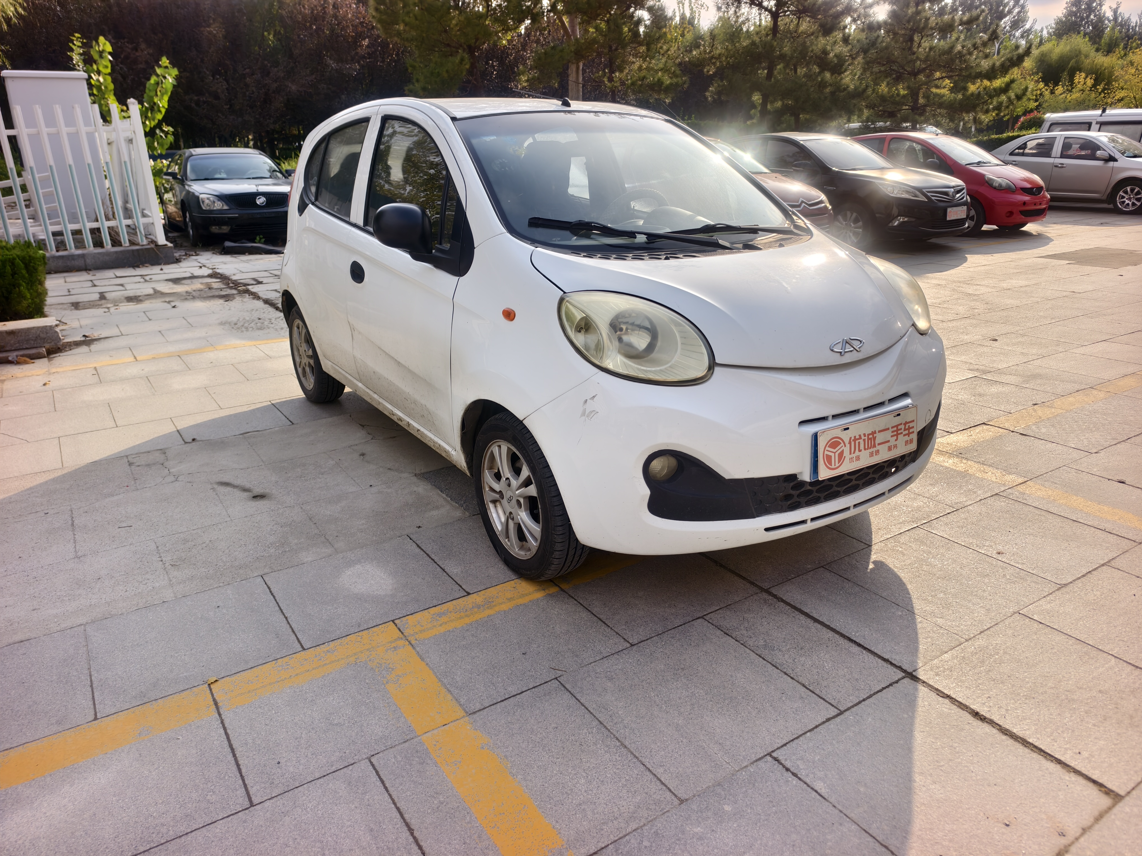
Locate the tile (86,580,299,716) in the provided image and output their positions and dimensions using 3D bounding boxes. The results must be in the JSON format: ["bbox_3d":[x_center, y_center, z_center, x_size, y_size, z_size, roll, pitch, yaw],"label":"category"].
[{"bbox_3d":[-1.091,0.616,2.187,0.500,0.040,0.500,-13,23,-31],"label":"tile"}]

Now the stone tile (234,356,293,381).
[{"bbox_3d":[-1.910,-0.391,5.008,0.505,0.030,0.497,-13,23,-30],"label":"stone tile"}]

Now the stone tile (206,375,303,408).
[{"bbox_3d":[-1.861,-0.203,4.542,0.500,0.040,0.500,-13,23,-31],"label":"stone tile"}]

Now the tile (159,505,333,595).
[{"bbox_3d":[-1.152,0.432,2.682,0.505,0.030,0.485,-13,23,-30],"label":"tile"}]

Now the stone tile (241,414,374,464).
[{"bbox_3d":[-1.273,0.067,3.703,0.506,0.030,0.470,-13,23,-30],"label":"stone tile"}]

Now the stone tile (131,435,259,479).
[{"bbox_3d":[-1.723,0.167,3.485,0.500,0.040,0.500,-13,23,-31],"label":"stone tile"}]

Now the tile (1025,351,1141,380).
[{"bbox_3d":[3.236,-0.384,4.775,0.520,0.030,0.500,-13,23,-30],"label":"tile"}]

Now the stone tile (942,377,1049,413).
[{"bbox_3d":[2.343,-0.178,4.218,0.503,0.030,0.491,-13,23,-30],"label":"stone tile"}]

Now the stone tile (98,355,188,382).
[{"bbox_3d":[-2.823,-0.377,5.011,0.503,0.030,0.487,-13,23,-30],"label":"stone tile"}]

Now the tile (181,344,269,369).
[{"bbox_3d":[-2.430,-0.477,5.340,0.500,0.040,0.500,-13,23,-31],"label":"tile"}]

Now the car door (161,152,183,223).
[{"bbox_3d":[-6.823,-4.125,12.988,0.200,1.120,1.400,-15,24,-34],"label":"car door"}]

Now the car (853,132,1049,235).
[{"bbox_3d":[6.027,-4.111,12.623,1.620,1.465,3.460,-15,24,-33],"label":"car"}]

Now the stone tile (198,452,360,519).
[{"bbox_3d":[-1.240,0.251,3.268,0.520,0.030,0.500,-13,23,-30],"label":"stone tile"}]

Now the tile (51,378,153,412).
[{"bbox_3d":[-2.765,-0.195,4.502,0.499,0.030,0.487,-13,23,-30],"label":"tile"}]

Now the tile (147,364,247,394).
[{"bbox_3d":[-2.380,-0.301,4.835,0.520,0.030,0.500,-13,23,-30],"label":"tile"}]

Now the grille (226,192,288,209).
[{"bbox_3d":[-4.869,-3.554,11.849,1.000,0.240,0.140,-15,24,-34],"label":"grille"}]

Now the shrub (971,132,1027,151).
[{"bbox_3d":[11.359,-6.973,20.257,3.200,1.500,1.000,-14,24,-31],"label":"shrub"}]

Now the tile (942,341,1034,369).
[{"bbox_3d":[2.733,-0.468,5.007,0.495,0.030,0.497,-13,23,-30],"label":"tile"}]

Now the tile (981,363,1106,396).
[{"bbox_3d":[2.780,-0.276,4.472,0.512,0.030,0.484,-13,23,-30],"label":"tile"}]

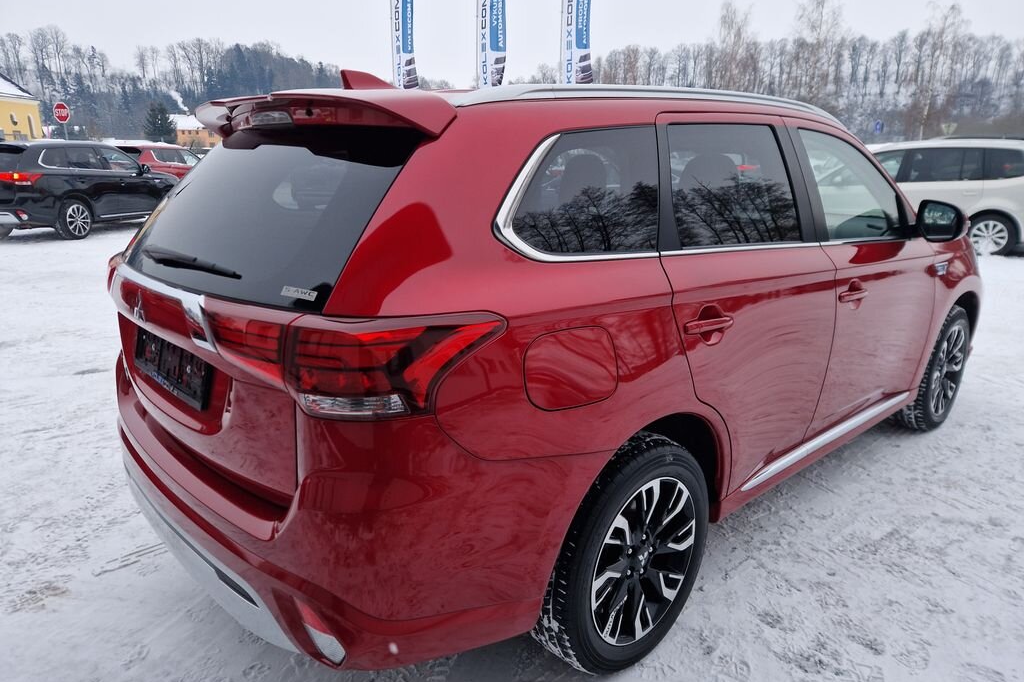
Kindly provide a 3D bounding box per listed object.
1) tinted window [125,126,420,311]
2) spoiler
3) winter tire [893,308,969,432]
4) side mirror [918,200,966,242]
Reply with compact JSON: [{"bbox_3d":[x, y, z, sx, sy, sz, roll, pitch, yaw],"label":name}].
[{"bbox_3d":[-0.730,-0.353,1.837,1.250,0.500,0.130,15,-23,46],"label":"tinted window"},{"bbox_3d":[-0.558,-0.621,1.931,0.310,0.165,1.250,-13,19,-41],"label":"spoiler"},{"bbox_3d":[2.285,0.141,3.739,0.700,0.700,0.225,-13,19,-41],"label":"winter tire"},{"bbox_3d":[1.754,-0.476,2.780,0.170,0.175,0.200,-13,19,-41],"label":"side mirror"}]

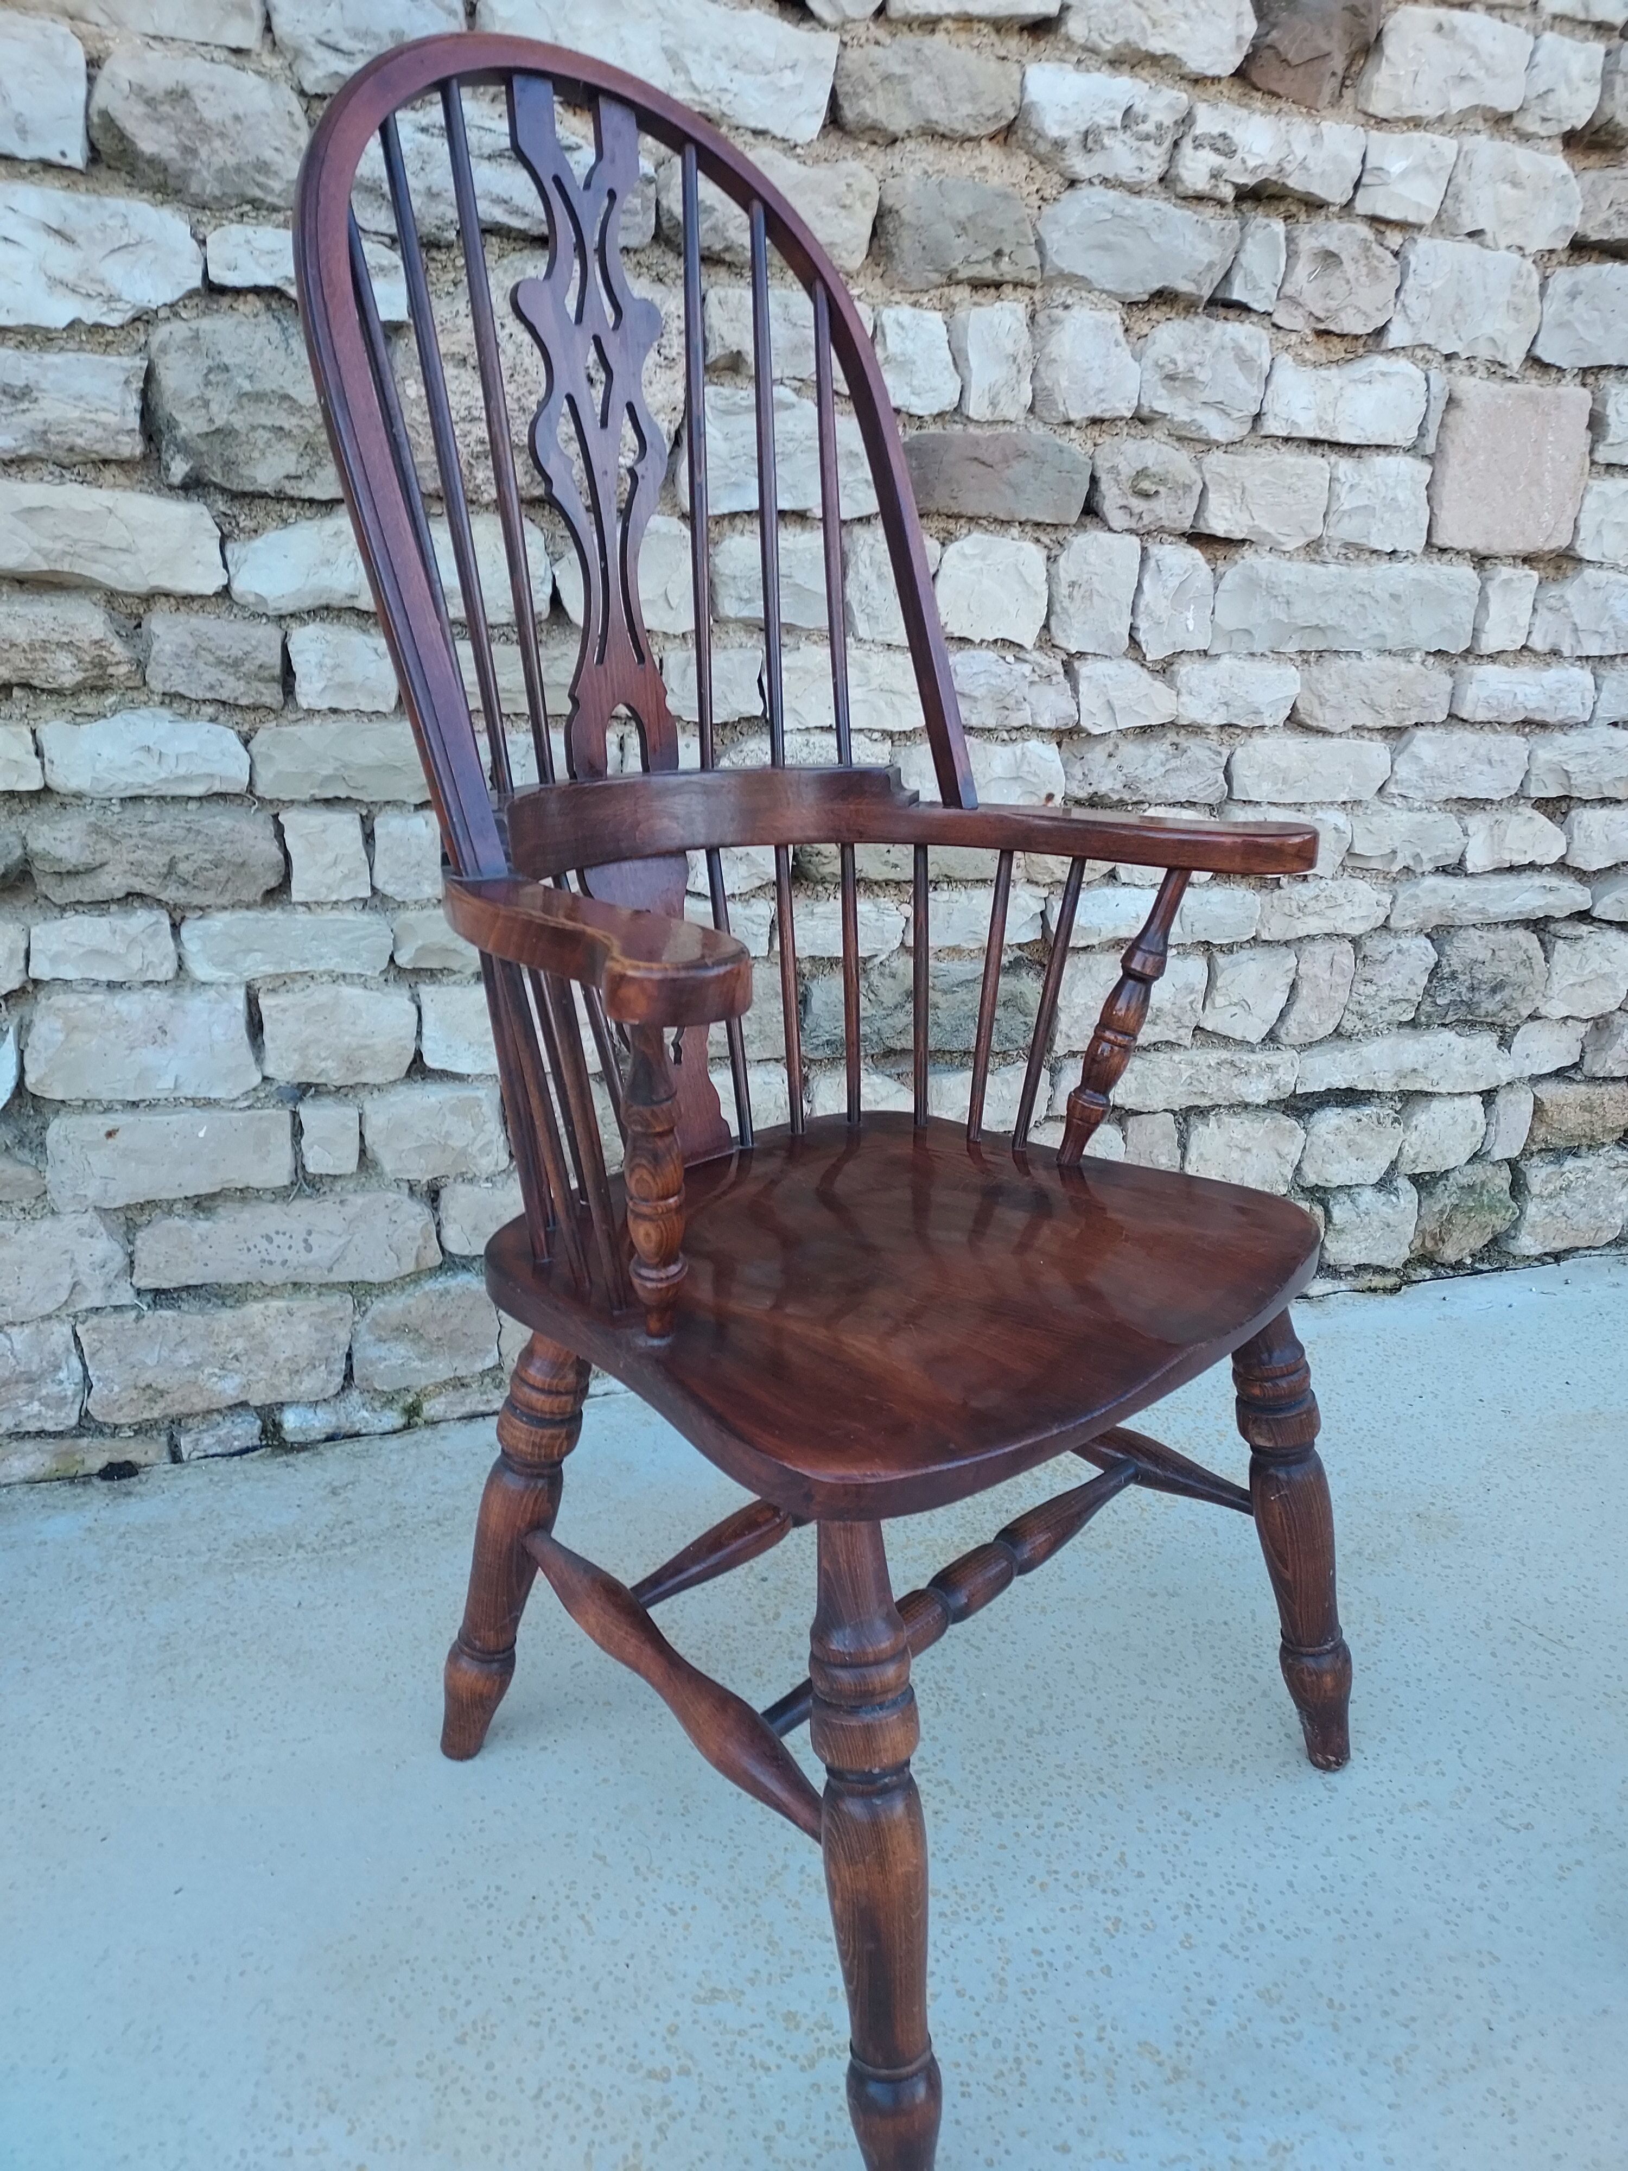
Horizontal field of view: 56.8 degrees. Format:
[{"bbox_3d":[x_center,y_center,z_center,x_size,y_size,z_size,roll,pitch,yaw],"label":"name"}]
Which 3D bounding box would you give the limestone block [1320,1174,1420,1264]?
[{"bbox_3d":[0.696,0.164,1.967,0.152,0.134,0.110,-5,22,-18],"label":"limestone block"}]

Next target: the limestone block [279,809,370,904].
[{"bbox_3d":[-0.441,-0.212,1.361,0.069,0.075,0.090,-5,18,-19],"label":"limestone block"}]

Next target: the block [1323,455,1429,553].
[{"bbox_3d":[0.591,-0.634,1.650,0.127,0.092,0.100,-5,20,-17],"label":"block"}]

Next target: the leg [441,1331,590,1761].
[{"bbox_3d":[-0.216,0.332,1.087,0.059,0.402,0.059,-5,29,-46],"label":"leg"}]

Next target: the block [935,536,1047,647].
[{"bbox_3d":[0.164,-0.508,1.548,0.113,0.100,0.100,-5,20,-17],"label":"block"}]

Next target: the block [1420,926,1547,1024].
[{"bbox_3d":[0.815,-0.149,1.887,0.186,0.124,0.110,-5,22,-18],"label":"block"}]

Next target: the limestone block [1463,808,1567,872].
[{"bbox_3d":[0.820,-0.307,1.827,0.160,0.070,0.110,-5,22,-18],"label":"limestone block"}]

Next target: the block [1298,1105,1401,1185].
[{"bbox_3d":[0.653,0.060,1.909,0.137,0.101,0.100,-5,20,-17],"label":"block"}]

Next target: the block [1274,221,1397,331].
[{"bbox_3d":[0.515,-0.827,1.558,0.136,0.097,0.100,-5,20,-17],"label":"block"}]

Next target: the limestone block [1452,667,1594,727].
[{"bbox_3d":[0.799,-0.462,1.760,0.207,0.061,0.110,-5,22,-18],"label":"limestone block"}]

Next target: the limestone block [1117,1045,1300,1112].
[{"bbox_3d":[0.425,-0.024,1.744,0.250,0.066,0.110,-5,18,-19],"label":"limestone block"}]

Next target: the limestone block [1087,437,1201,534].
[{"bbox_3d":[0.313,-0.602,1.515,0.121,0.083,0.090,-5,18,-19],"label":"limestone block"}]

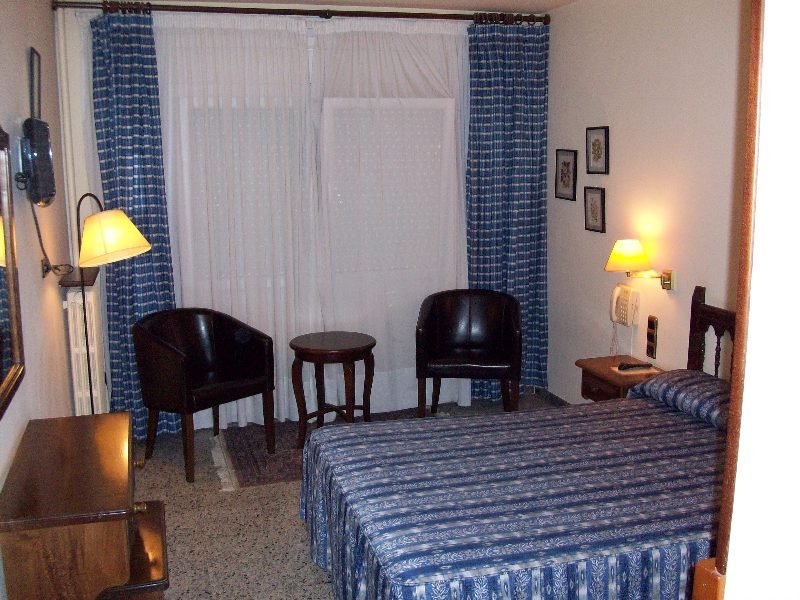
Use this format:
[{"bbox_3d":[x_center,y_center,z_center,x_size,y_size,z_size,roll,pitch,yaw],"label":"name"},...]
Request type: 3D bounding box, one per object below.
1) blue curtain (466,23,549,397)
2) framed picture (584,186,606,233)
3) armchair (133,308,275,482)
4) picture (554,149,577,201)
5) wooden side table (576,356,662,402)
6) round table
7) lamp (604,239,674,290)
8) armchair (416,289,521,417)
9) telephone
[{"bbox_3d":[0.705,-0.539,5.157,0.548,2.406,0.130,-3,11,-14],"label":"blue curtain"},{"bbox_3d":[1.175,-0.542,4.739,0.019,0.264,0.193,-4,11,-18],"label":"framed picture"},{"bbox_3d":[-1.108,0.478,4.345,0.591,0.784,0.591,8,13,40],"label":"armchair"},{"bbox_3d":[1.063,-0.801,5.032,0.019,0.314,0.225,-4,11,-18],"label":"picture"},{"bbox_3d":[1.226,0.485,4.234,0.373,0.219,0.486,-4,11,-18],"label":"wooden side table"},{"bbox_3d":[-0.377,0.527,4.540,0.489,0.601,0.489,-1,10,0],"label":"round table"},{"bbox_3d":[1.231,-0.185,4.114,0.347,0.283,0.251,-4,11,-18],"label":"lamp"},{"bbox_3d":[0.422,0.378,4.791,0.591,0.784,0.591,0,10,5],"label":"armchair"},{"bbox_3d":[1.274,0.025,4.448,0.084,0.219,0.186,-4,11,-18],"label":"telephone"}]

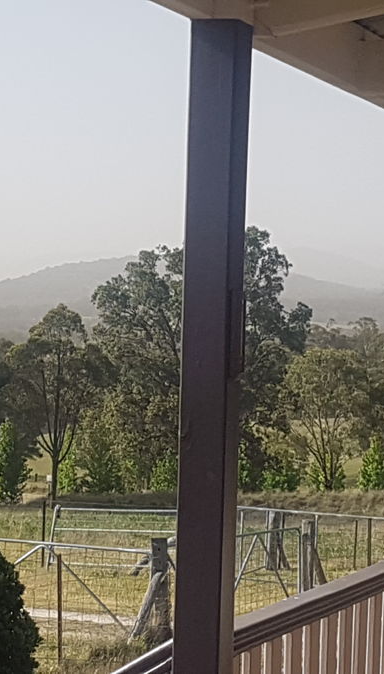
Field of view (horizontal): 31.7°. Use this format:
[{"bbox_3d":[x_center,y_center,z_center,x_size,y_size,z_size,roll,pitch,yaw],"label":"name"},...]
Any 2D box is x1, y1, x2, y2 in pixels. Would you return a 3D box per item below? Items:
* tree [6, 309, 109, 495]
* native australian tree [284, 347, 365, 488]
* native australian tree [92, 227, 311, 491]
[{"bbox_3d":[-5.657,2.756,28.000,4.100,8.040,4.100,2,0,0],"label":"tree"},{"bbox_3d":[6.034,3.786,31.000,3.650,6.390,3.650,2,0,0],"label":"native australian tree"},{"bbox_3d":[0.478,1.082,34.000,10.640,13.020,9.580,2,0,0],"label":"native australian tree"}]

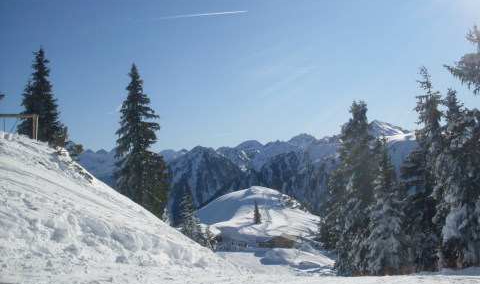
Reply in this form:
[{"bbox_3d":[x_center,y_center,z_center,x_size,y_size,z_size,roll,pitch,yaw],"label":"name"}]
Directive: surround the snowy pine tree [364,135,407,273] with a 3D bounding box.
[{"bbox_3d":[4.833,2.109,17.500,1.600,4.600,1.600,0,-2,0],"label":"snowy pine tree"}]

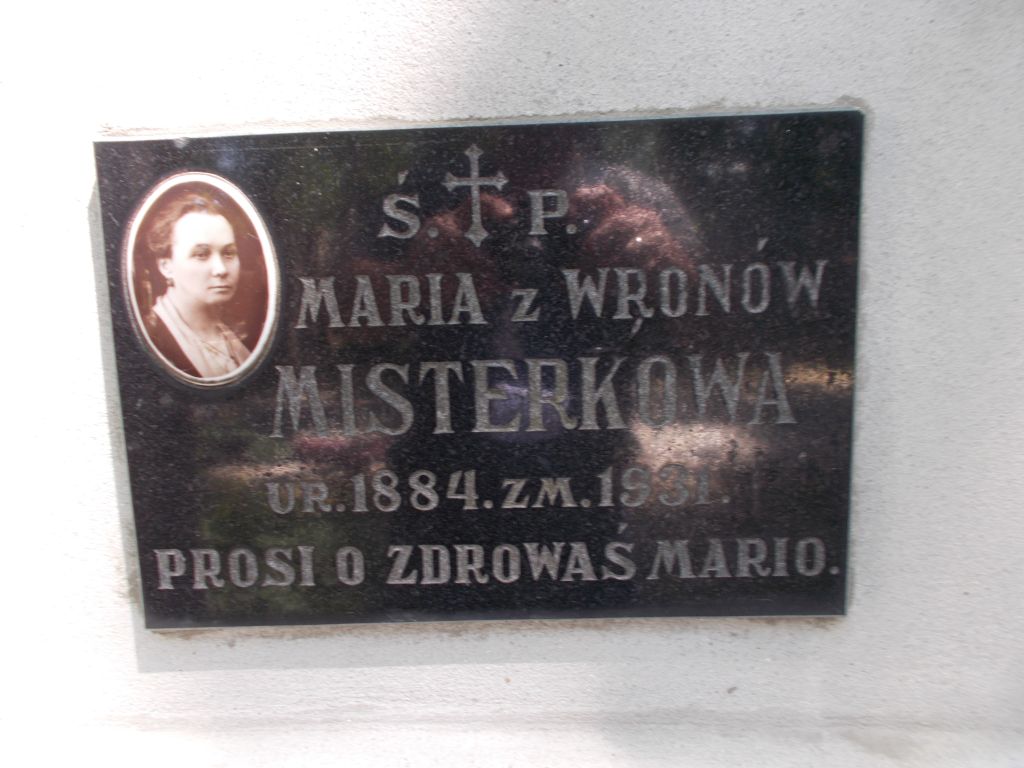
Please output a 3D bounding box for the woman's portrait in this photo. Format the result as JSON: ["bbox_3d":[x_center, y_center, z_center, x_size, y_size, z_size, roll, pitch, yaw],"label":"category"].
[{"bbox_3d":[-0.190,-0.062,0.467,0.096,0.130,0.010,-2,8,2],"label":"woman's portrait"}]

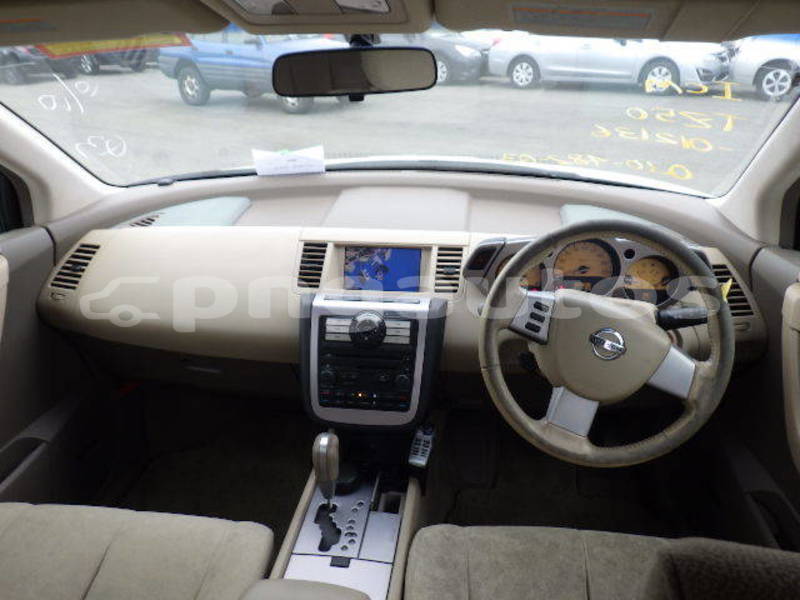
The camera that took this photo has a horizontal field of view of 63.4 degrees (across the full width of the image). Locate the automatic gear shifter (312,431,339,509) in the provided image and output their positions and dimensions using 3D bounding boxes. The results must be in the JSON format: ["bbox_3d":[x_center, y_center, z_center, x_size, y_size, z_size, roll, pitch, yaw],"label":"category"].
[{"bbox_3d":[-0.126,0.292,1.100,0.046,0.143,0.056,3,23,7],"label":"automatic gear shifter"}]

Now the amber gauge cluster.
[{"bbox_3d":[0.342,-0.050,1.185,0.330,0.125,0.090,2,1,7],"label":"amber gauge cluster"}]

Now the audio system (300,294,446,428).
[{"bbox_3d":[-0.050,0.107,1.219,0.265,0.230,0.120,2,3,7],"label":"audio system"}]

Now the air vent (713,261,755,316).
[{"bbox_3d":[0.636,-0.018,1.235,0.070,0.100,0.045,2,3,7],"label":"air vent"}]

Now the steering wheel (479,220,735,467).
[{"bbox_3d":[0.316,0.067,1.013,0.385,0.385,0.100,2,-2,7],"label":"steering wheel"}]

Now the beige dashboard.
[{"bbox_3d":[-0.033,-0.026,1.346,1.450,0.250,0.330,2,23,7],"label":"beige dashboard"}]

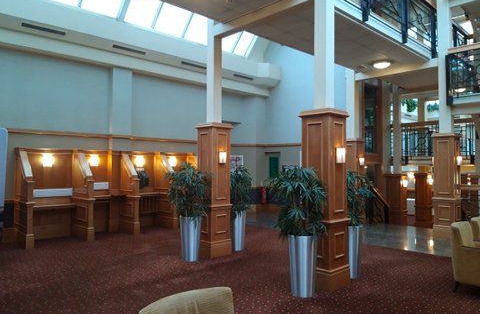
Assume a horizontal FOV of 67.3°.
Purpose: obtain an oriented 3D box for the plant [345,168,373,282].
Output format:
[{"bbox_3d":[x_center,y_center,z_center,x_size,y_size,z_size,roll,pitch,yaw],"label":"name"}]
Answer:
[{"bbox_3d":[1.586,0.932,5.152,0.656,1.568,0.656,1,-2,-43],"label":"plant"}]

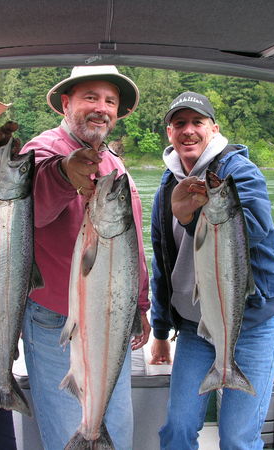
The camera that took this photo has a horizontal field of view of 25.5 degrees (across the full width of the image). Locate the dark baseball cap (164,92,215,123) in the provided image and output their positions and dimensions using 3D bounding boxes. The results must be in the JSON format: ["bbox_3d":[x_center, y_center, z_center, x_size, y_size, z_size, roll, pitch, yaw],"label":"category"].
[{"bbox_3d":[0.183,-0.415,2.130,0.175,0.130,0.265,4,4,14],"label":"dark baseball cap"}]

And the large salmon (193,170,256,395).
[{"bbox_3d":[0.260,0.177,1.800,0.180,0.680,0.090,-1,6,6],"label":"large salmon"}]

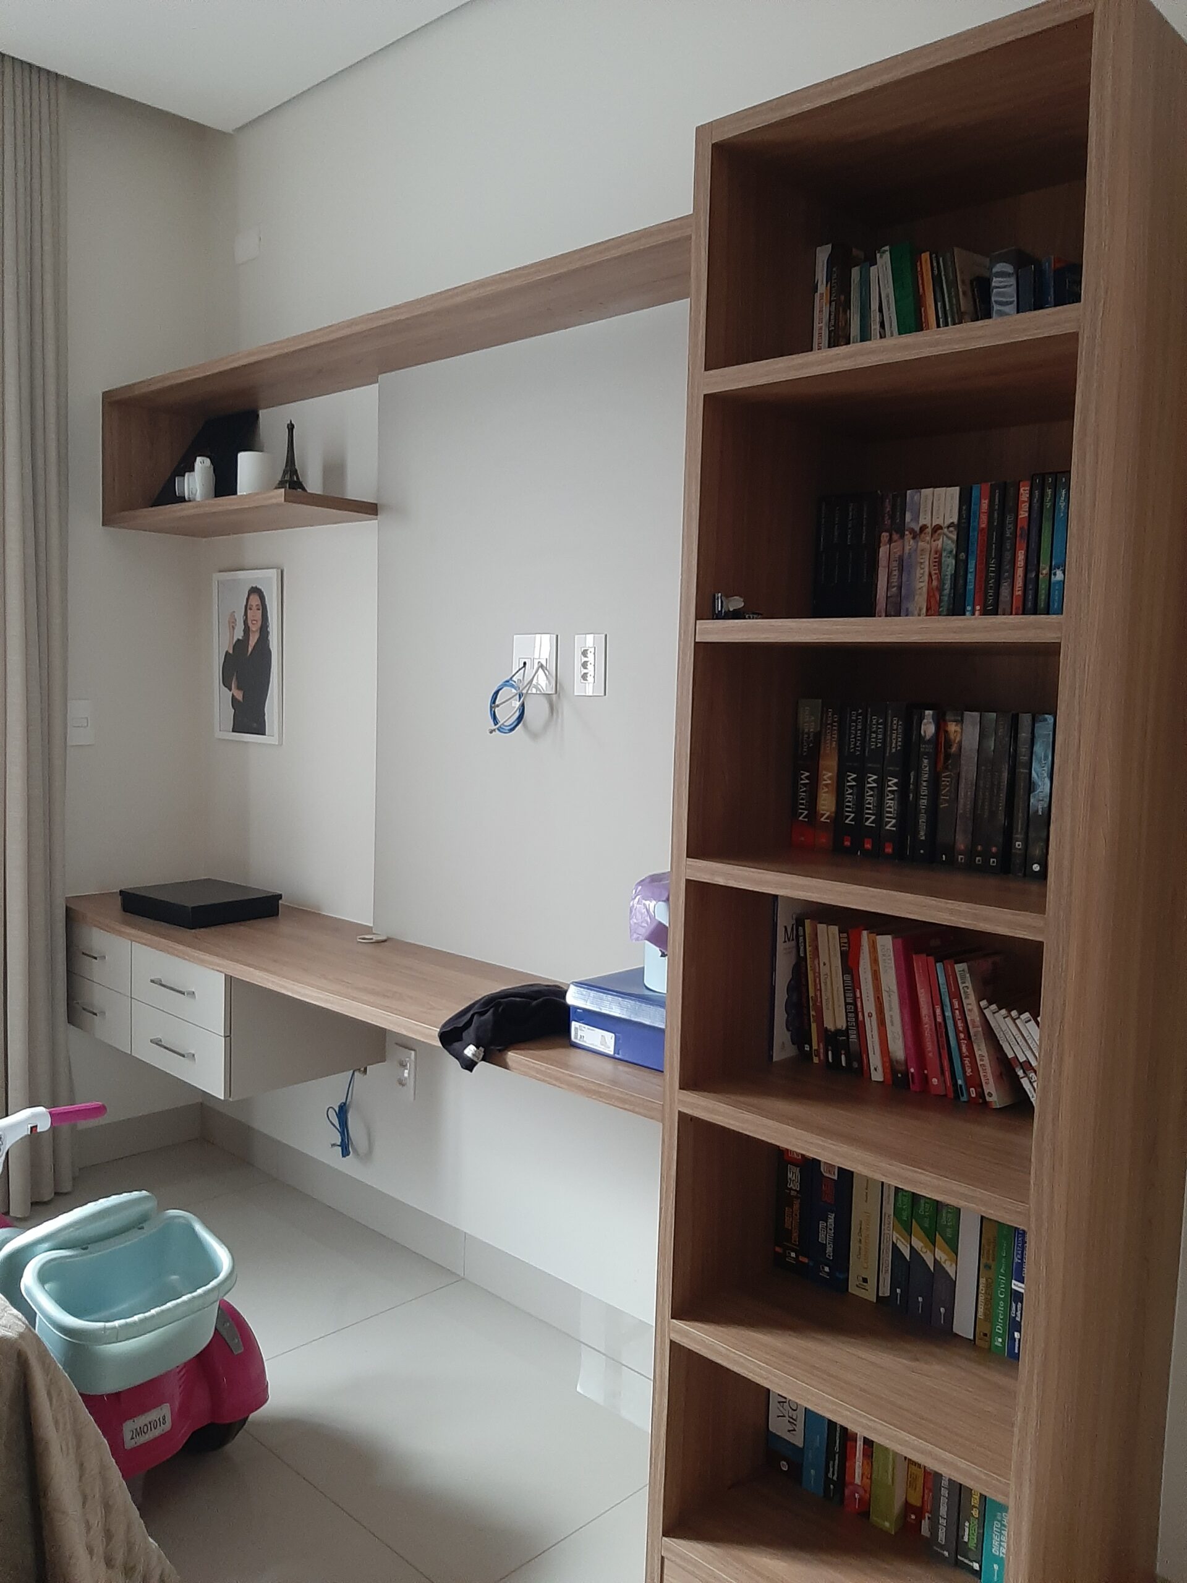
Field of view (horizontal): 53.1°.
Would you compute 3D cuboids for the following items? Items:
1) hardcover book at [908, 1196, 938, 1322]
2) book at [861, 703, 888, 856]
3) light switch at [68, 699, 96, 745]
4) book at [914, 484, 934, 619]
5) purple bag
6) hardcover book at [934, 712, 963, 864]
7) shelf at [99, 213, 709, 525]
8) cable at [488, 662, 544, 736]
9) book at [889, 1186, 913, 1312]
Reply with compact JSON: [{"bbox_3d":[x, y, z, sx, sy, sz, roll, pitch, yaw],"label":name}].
[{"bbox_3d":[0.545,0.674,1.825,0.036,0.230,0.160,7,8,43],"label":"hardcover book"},{"bbox_3d":[0.466,-0.020,1.803,0.031,0.229,0.157,6,7,42],"label":"book"},{"bbox_3d":[-1.422,-0.191,3.298,0.012,0.121,0.076,6,7,42],"label":"light switch"},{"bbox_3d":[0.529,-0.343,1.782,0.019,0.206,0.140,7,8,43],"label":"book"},{"bbox_3d":[0.165,0.201,2.045,0.180,0.150,0.180,6,7,42],"label":"purple bag"},{"bbox_3d":[0.547,-0.006,1.724,0.028,0.215,0.142,6,7,42],"label":"hardcover book"},{"bbox_3d":[-0.422,-0.822,2.624,2.197,0.358,0.300,6,7,42],"label":"shelf"},{"bbox_3d":[-0.164,-0.198,2.518,0.100,0.150,0.085,6,7,42],"label":"cable"},{"bbox_3d":[0.506,0.654,1.806,0.028,0.230,0.153,6,7,42],"label":"book"}]

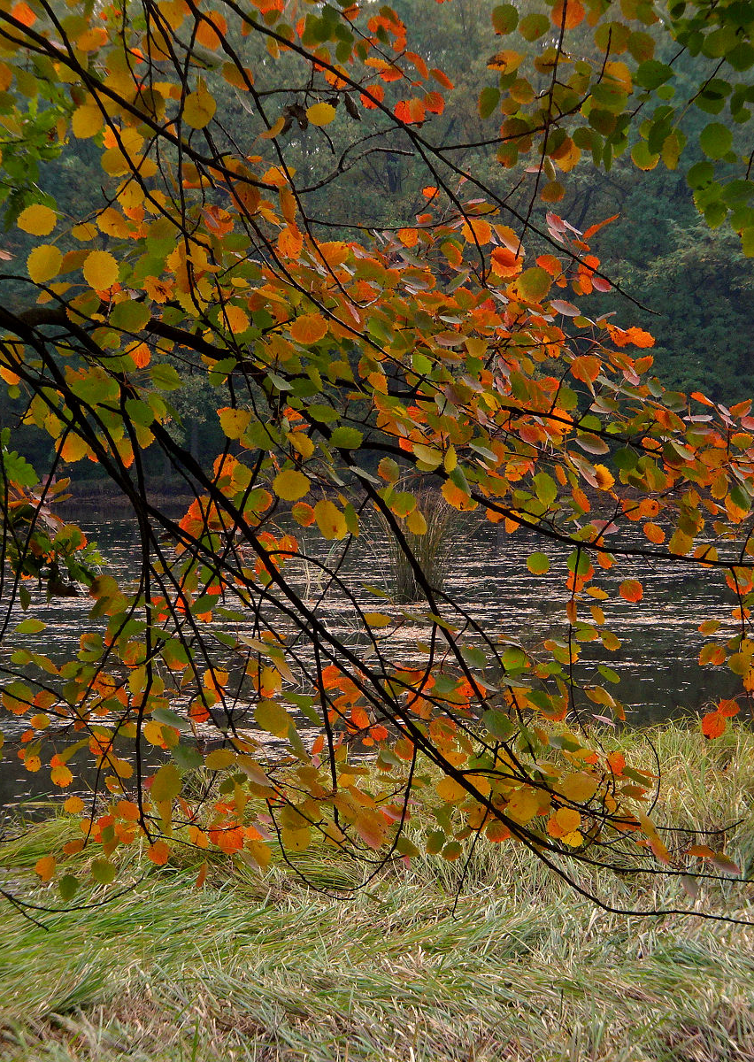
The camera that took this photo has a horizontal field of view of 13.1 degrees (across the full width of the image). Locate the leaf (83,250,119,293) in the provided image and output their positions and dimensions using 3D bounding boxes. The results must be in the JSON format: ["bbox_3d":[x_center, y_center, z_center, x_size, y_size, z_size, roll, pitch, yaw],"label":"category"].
[{"bbox_3d":[-0.370,-0.349,4.400,0.048,0.054,0.008,0,6,0],"label":"leaf"}]

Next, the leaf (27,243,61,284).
[{"bbox_3d":[-0.446,-0.358,4.400,0.044,0.054,0.010,18,4,-7],"label":"leaf"}]

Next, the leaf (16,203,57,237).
[{"bbox_3d":[-0.457,-0.418,4.400,0.053,0.043,0.012,2,9,0],"label":"leaf"}]

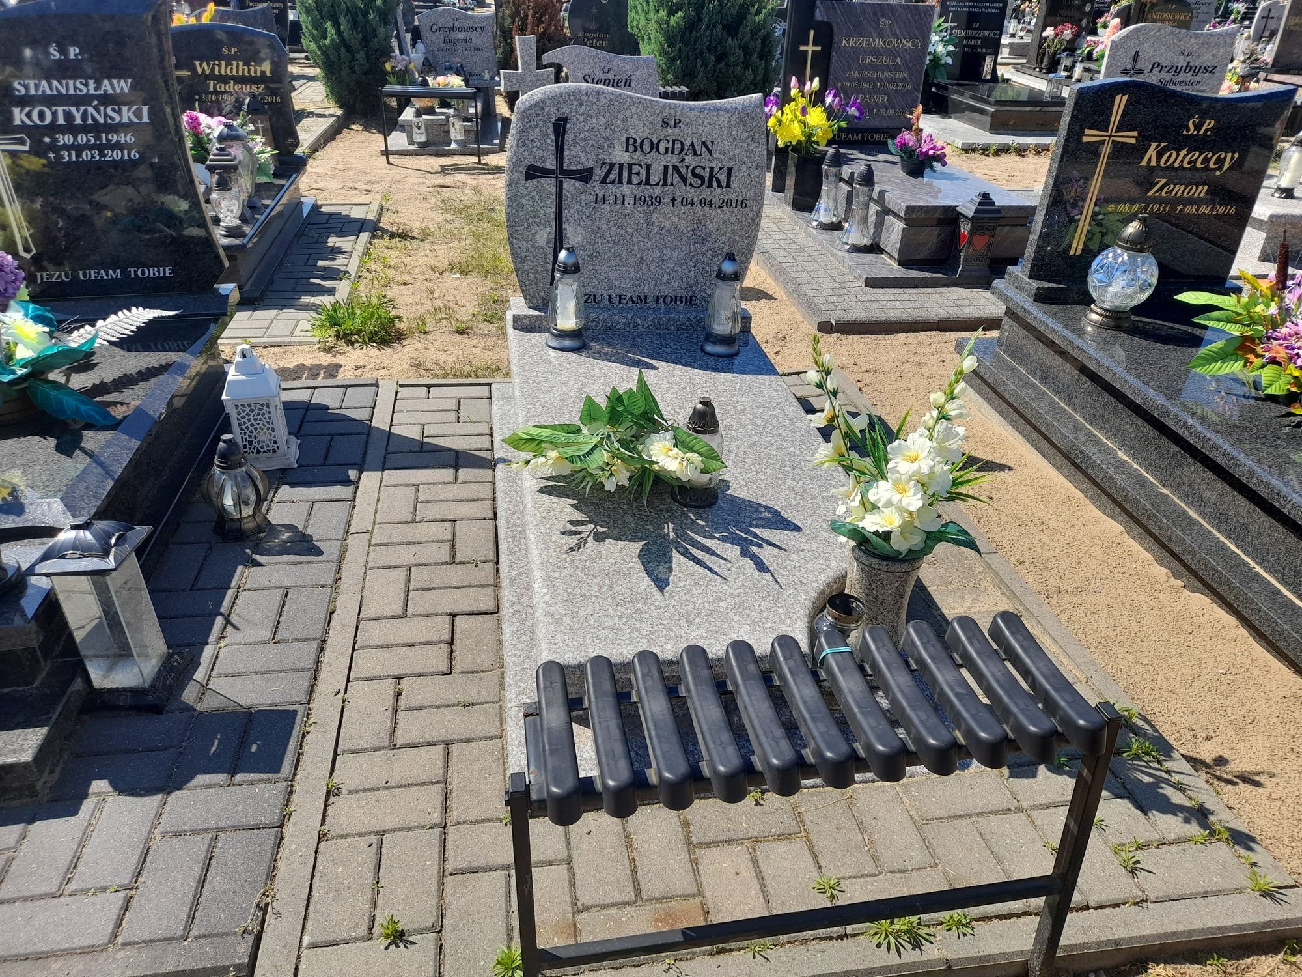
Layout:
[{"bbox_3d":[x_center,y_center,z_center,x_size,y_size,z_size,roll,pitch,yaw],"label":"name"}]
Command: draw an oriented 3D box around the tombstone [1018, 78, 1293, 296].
[{"bbox_3d":[1.798,-1.084,3.373,0.795,0.675,0.075,-1,30,-7],"label":"tombstone"}]

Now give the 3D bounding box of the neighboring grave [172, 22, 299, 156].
[{"bbox_3d":[-2.365,-2.190,5.156,0.810,0.665,0.080,-5,30,-14],"label":"neighboring grave"}]

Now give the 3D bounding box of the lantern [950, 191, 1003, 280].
[{"bbox_3d":[1.545,-1.198,4.452,0.155,0.395,0.155,-3,30,-9],"label":"lantern"}]

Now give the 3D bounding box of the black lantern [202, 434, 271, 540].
[{"bbox_3d":[-1.044,-0.012,2.351,0.160,0.255,0.160,-2,30,-10],"label":"black lantern"}]

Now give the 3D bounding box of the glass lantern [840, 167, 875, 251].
[{"bbox_3d":[1.074,-1.433,4.804,0.190,0.415,0.180,-3,30,-9],"label":"glass lantern"}]

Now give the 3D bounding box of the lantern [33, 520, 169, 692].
[{"bbox_3d":[-1.033,0.216,1.795,0.165,0.350,0.165,-2,27,-3],"label":"lantern"}]

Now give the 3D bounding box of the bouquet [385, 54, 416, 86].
[{"bbox_3d":[-2.087,-3.430,7.772,0.270,0.310,0.240,-3,30,-9],"label":"bouquet"}]

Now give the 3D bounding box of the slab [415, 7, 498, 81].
[{"bbox_3d":[-1.729,-3.906,8.258,0.690,0.570,0.080,-10,32,-22],"label":"slab"}]

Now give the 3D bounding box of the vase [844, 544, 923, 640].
[{"bbox_3d":[0.458,0.245,1.920,0.148,0.288,0.148,-2,30,-10],"label":"vase"}]

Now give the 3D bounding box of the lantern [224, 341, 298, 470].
[{"bbox_3d":[-1.108,-0.243,2.659,0.166,0.348,0.166,-5,30,-13],"label":"lantern"}]

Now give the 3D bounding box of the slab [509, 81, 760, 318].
[{"bbox_3d":[-0.059,-0.927,3.033,0.808,0.690,0.075,-1,29,-7],"label":"slab"}]

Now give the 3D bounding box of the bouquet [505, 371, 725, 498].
[{"bbox_3d":[-0.082,-0.102,2.228,0.520,0.245,0.350,-3,30,-9],"label":"bouquet"}]

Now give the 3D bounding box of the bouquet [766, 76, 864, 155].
[{"bbox_3d":[0.929,-2.132,5.386,0.540,0.420,0.420,-3,30,-9],"label":"bouquet"}]

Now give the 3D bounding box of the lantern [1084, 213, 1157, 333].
[{"bbox_3d":[1.572,-0.729,3.128,0.226,0.358,0.226,-3,30,-9],"label":"lantern"}]

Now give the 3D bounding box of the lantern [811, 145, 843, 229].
[{"bbox_3d":[1.000,-1.669,5.212,0.190,0.425,0.180,-3,30,-9],"label":"lantern"}]

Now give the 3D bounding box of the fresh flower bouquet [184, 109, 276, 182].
[{"bbox_3d":[-2.208,-1.812,4.918,0.480,0.340,0.310,-2,30,-10],"label":"fresh flower bouquet"}]

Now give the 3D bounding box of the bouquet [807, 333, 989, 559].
[{"bbox_3d":[0.457,-0.080,1.800,0.350,0.460,0.270,-3,30,-9],"label":"bouquet"}]

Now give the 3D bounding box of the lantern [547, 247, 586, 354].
[{"bbox_3d":[-0.262,-0.594,2.917,0.128,0.302,0.128,-2,30,-10],"label":"lantern"}]

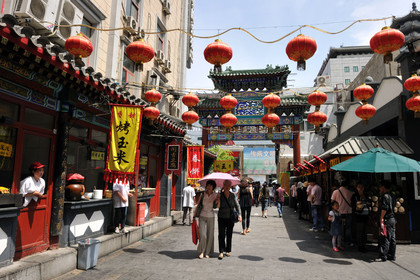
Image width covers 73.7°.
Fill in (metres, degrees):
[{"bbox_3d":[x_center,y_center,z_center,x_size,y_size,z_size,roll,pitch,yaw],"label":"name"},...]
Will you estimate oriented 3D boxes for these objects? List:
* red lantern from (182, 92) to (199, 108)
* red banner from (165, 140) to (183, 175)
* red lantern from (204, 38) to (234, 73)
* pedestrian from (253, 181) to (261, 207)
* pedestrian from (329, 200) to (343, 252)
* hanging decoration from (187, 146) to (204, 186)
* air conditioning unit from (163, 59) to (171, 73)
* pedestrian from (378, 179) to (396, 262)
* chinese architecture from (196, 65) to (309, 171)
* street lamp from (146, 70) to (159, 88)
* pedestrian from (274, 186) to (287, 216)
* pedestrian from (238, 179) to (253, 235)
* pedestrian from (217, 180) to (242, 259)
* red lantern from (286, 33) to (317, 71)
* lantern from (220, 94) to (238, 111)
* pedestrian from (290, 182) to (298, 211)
[{"bbox_3d":[-0.442,-0.896,6.350,0.380,0.370,0.380,1,-9,0],"label":"red lantern"},{"bbox_3d":[-1.383,0.680,10.701,0.680,1.418,0.080,-2,-10,11],"label":"red banner"},{"bbox_3d":[0.118,-1.177,3.900,0.400,0.480,0.400,-1,-9,11],"label":"red lantern"},{"bbox_3d":[2.914,3.325,17.438,0.480,1.630,0.340,0,-8,12],"label":"pedestrian"},{"bbox_3d":[3.104,2.120,6.939,0.360,1.170,0.270,2,-9,-9],"label":"pedestrian"},{"bbox_3d":[-0.482,0.872,9.500,0.600,1.380,0.060,0,-8,12],"label":"hanging decoration"},{"bbox_3d":[-2.979,-5.189,19.400,0.340,0.640,0.820,-3,-10,15],"label":"air conditioning unit"},{"bbox_3d":[3.859,1.764,6.180,0.400,1.700,0.480,-2,-9,17],"label":"pedestrian"},{"bbox_3d":[2.858,-0.438,19.840,8.100,10.425,2.200,-2,-10,10],"label":"chinese architecture"},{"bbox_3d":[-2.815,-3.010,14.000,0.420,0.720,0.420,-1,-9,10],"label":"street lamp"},{"bbox_3d":[3.603,3.074,14.325,0.520,1.630,0.420,0,-9,6],"label":"pedestrian"},{"bbox_3d":[1.167,2.099,8.982,0.460,1.720,0.380,-1,-9,11],"label":"pedestrian"},{"bbox_3d":[0.427,1.670,6.023,0.530,1.620,0.360,1,-8,5],"label":"pedestrian"},{"bbox_3d":[1.184,-1.140,3.620,0.380,0.480,0.380,-2,-10,11],"label":"red lantern"},{"bbox_3d":[0.402,-0.793,5.920,0.360,0.315,0.360,0,-8,12],"label":"lantern"},{"bbox_3d":[4.937,3.305,16.301,0.500,1.680,0.330,3,-10,-15],"label":"pedestrian"}]

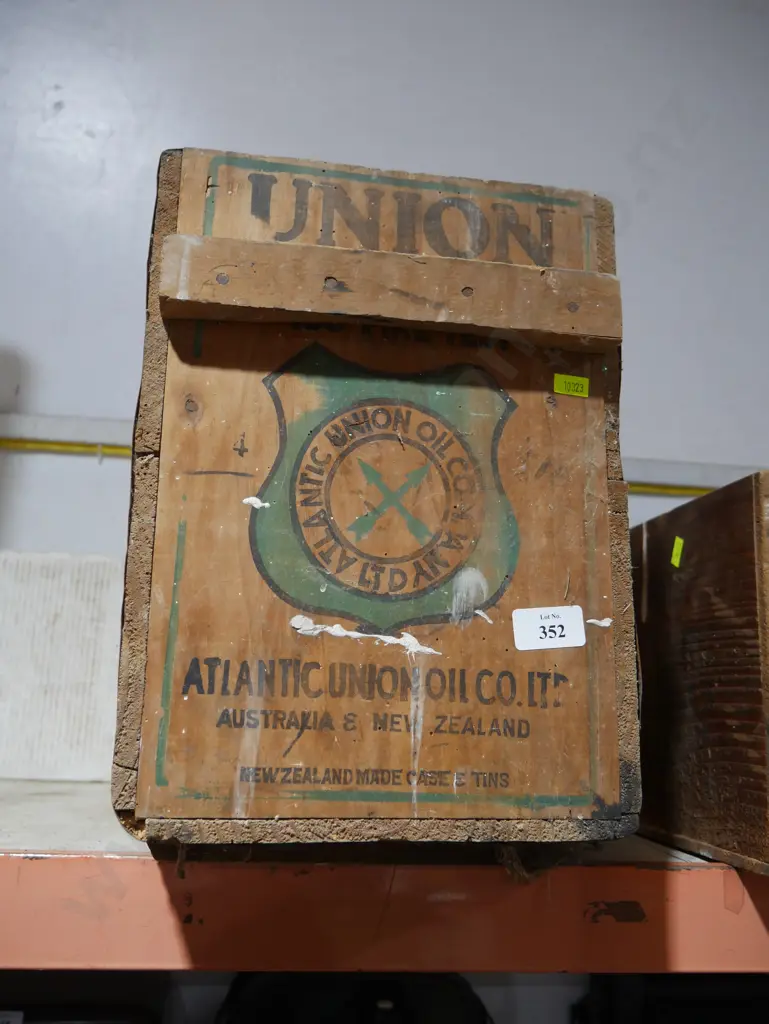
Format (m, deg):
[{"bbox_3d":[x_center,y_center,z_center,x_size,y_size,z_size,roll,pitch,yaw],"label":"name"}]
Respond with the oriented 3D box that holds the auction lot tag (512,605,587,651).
[{"bbox_3d":[0.086,0.060,0.430,0.038,0.021,0.001,-2,-11,-9],"label":"auction lot tag"}]

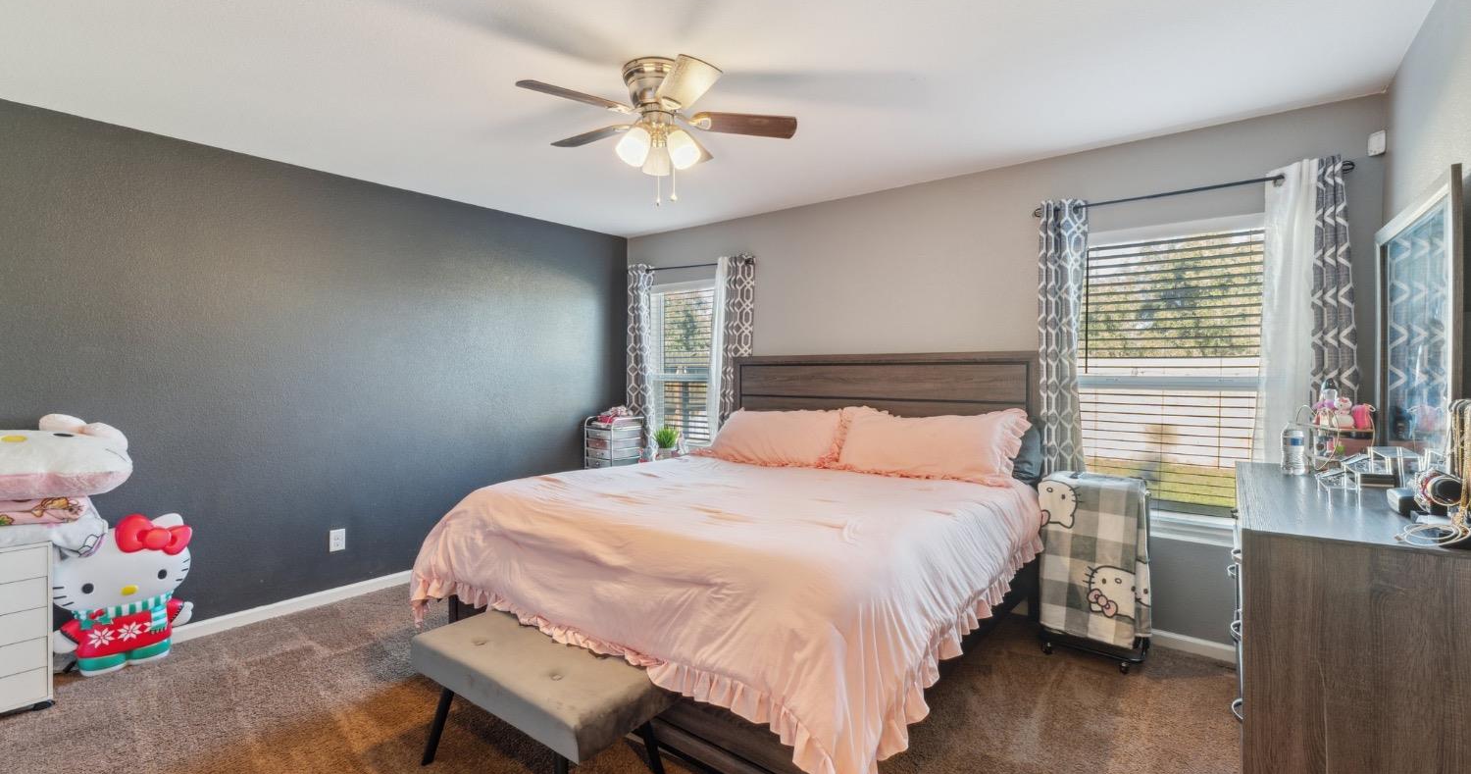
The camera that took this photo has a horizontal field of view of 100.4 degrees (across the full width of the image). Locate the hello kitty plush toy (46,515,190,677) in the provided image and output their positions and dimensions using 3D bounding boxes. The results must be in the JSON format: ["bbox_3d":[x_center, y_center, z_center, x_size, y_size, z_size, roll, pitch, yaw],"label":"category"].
[{"bbox_3d":[-2.746,0.910,2.753,0.160,0.660,0.470,1,2,44],"label":"hello kitty plush toy"}]

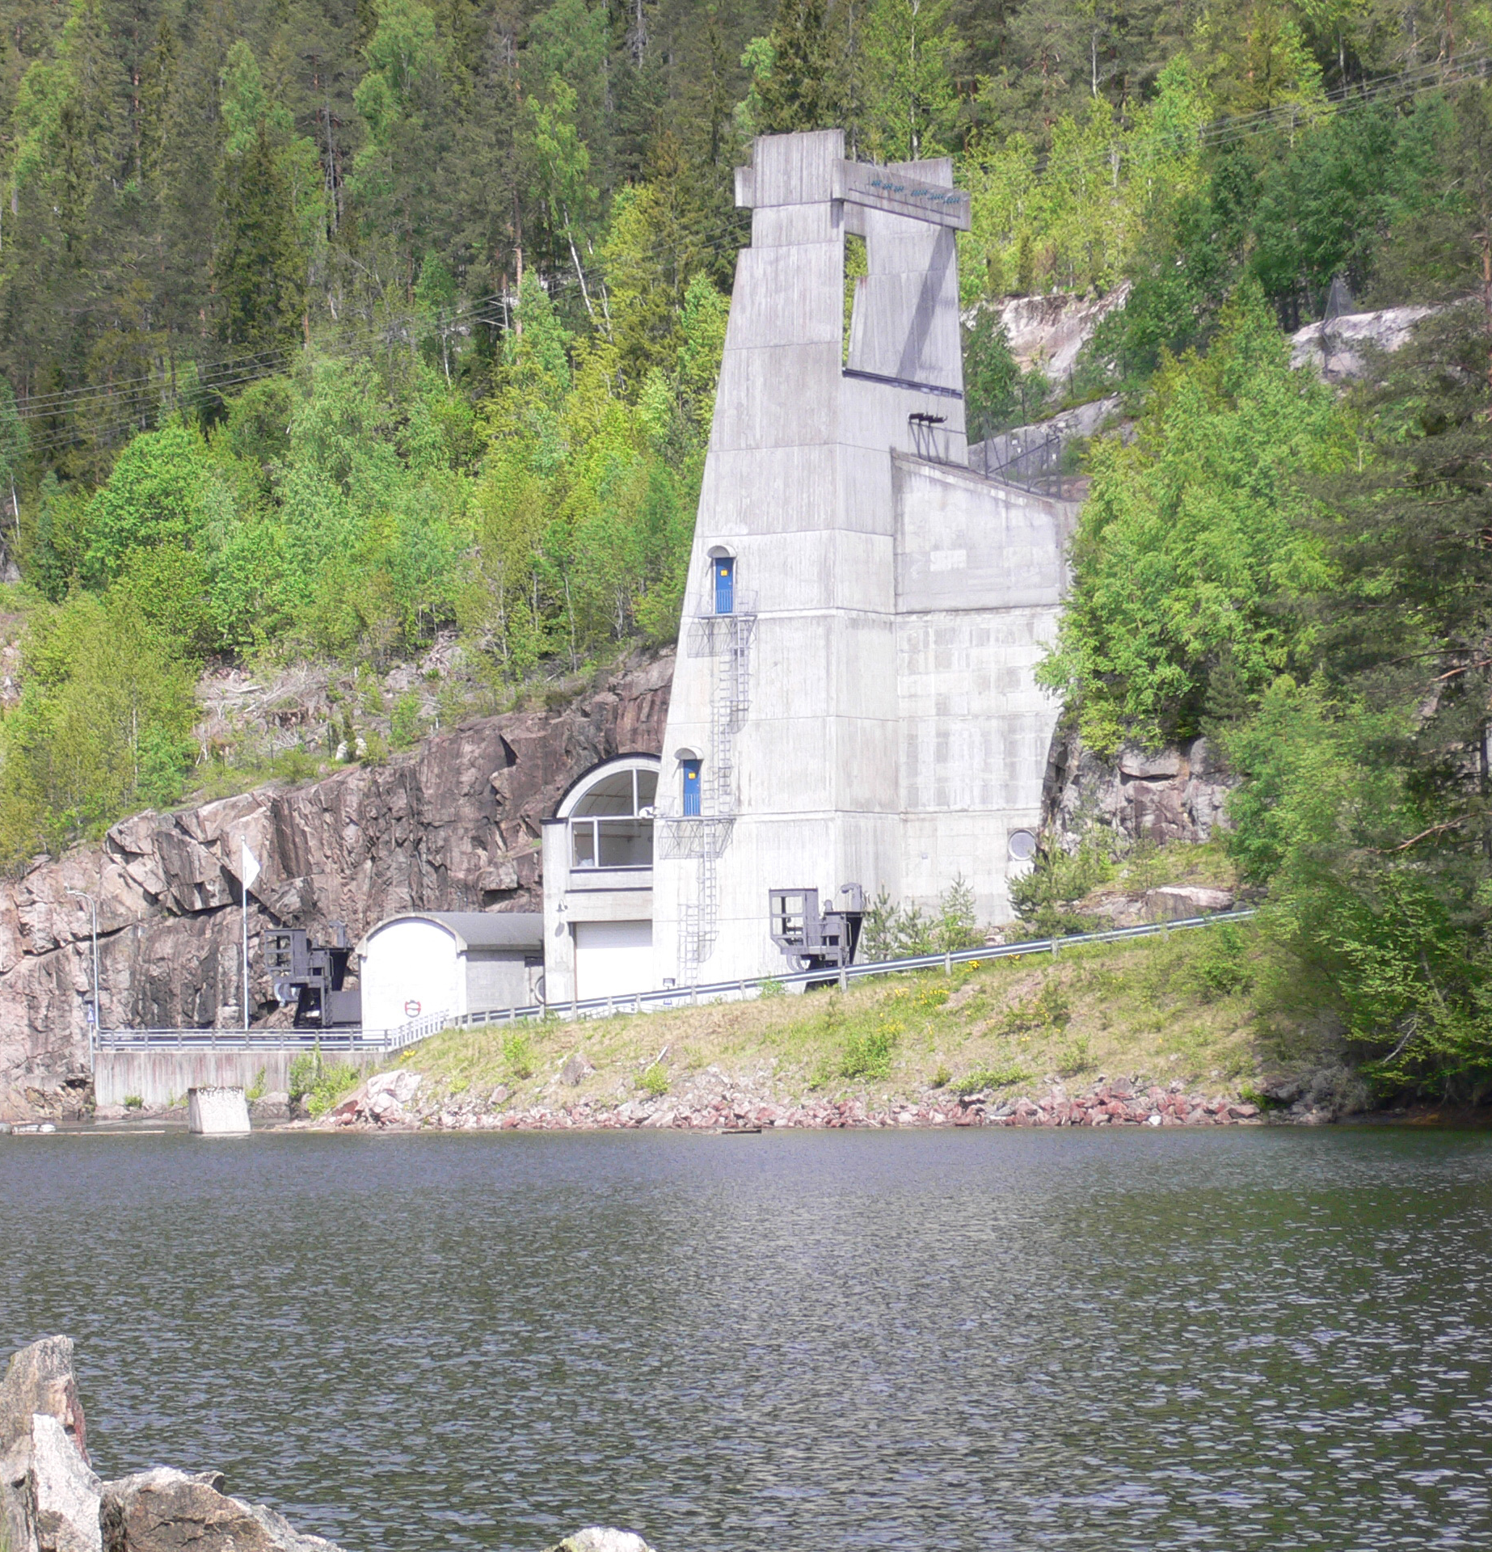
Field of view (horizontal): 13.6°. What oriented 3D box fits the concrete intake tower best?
[{"bbox_3d":[2.842,-6.953,228.543,21.073,31.415,13.013,-2,-3,28],"label":"concrete intake tower"}]

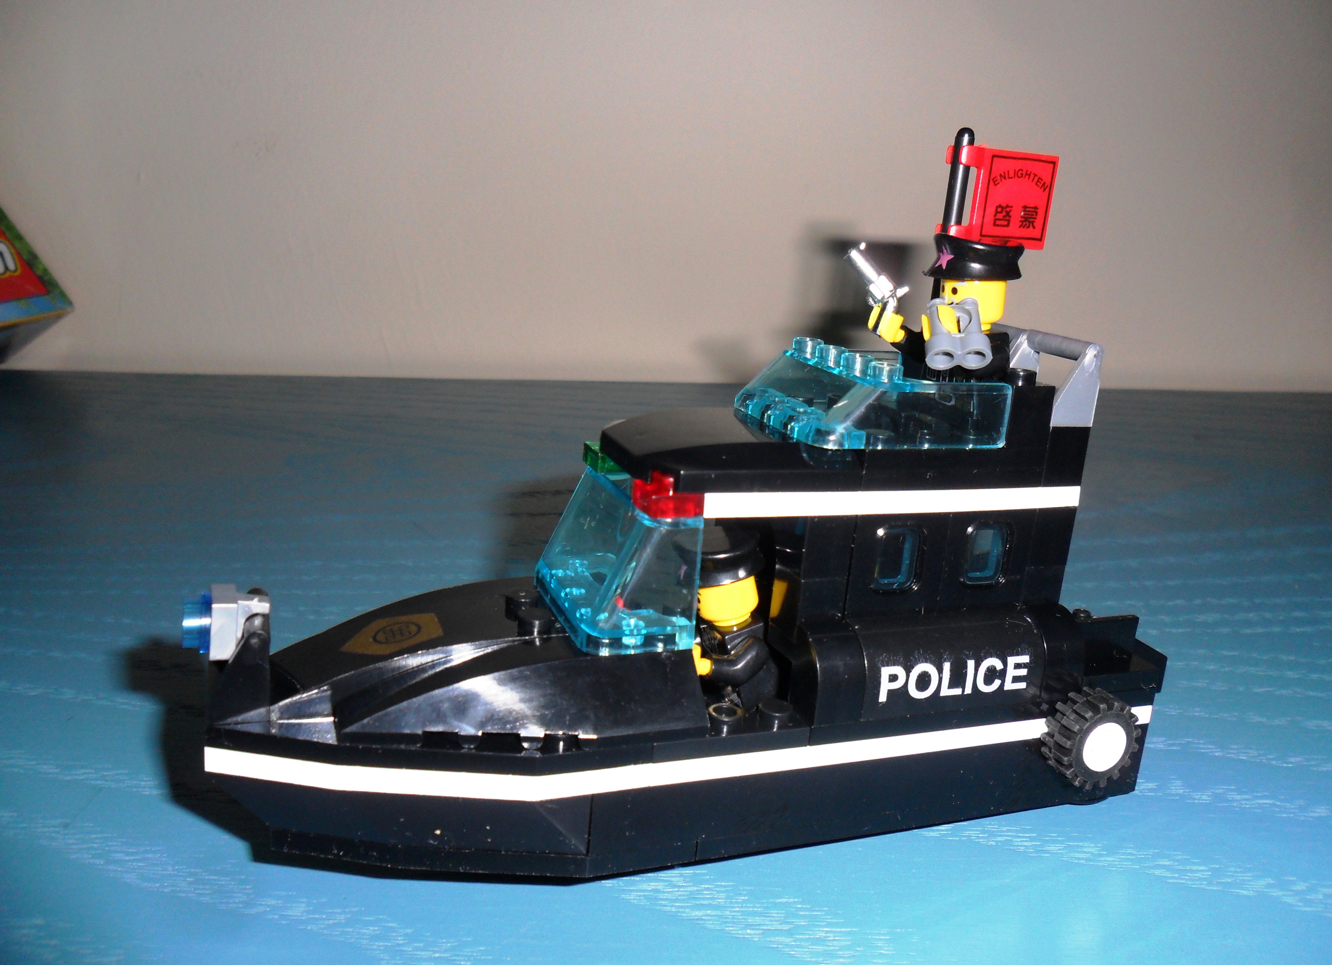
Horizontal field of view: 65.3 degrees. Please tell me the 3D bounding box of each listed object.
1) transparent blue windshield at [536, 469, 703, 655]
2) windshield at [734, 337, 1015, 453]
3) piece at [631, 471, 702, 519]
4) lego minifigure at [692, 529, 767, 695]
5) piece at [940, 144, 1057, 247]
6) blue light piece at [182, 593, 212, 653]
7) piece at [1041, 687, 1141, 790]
[{"bbox_3d":[-0.008,0.010,0.156,0.016,0.020,0.032,-1,15,-21],"label":"transparent blue windshield"},{"bbox_3d":[0.031,-0.015,0.164,0.032,0.011,0.032,-1,16,-21],"label":"windshield"},{"bbox_3d":[0.000,0.002,0.143,0.008,0.005,0.008,-1,16,-21],"label":"piece"},{"bbox_3d":[0.007,0.026,0.167,0.018,0.037,0.021,-1,16,-21],"label":"lego minifigure"},{"bbox_3d":[0.057,-0.048,0.177,0.022,0.016,0.005,-1,16,-21],"label":"piece"},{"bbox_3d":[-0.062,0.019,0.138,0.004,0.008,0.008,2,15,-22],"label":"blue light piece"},{"bbox_3d":[0.066,0.040,0.162,0.014,0.014,0.006,-1,16,-21],"label":"piece"}]

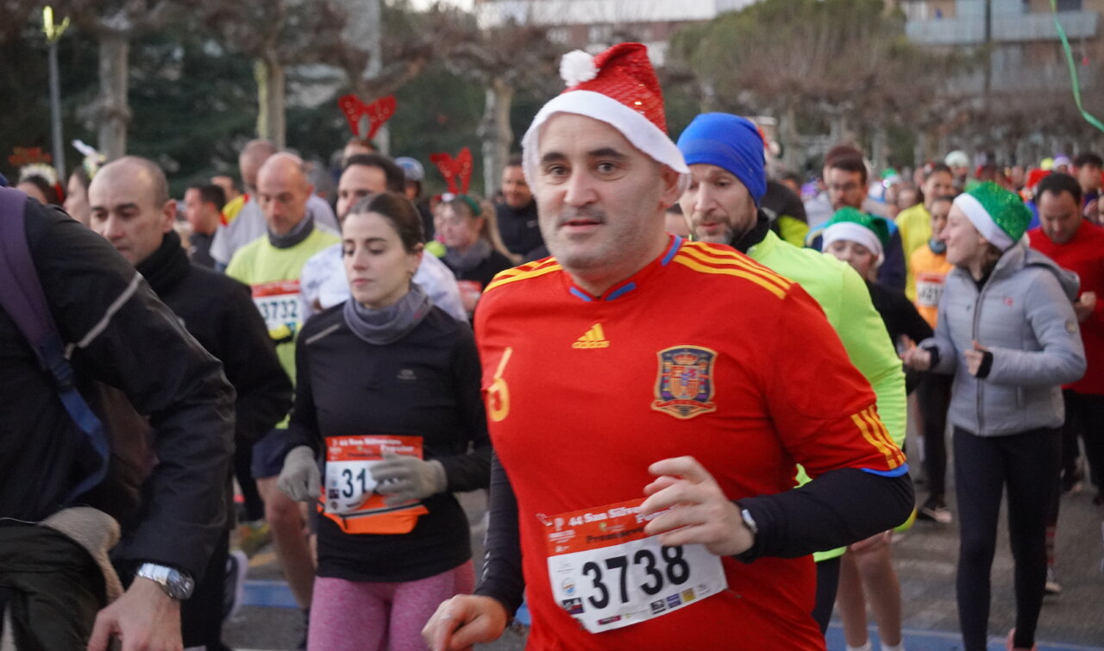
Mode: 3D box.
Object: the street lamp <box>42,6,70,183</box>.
[{"bbox_3d":[-7.241,-2.615,37.000,0.370,4.200,0.330,-3,3,0],"label":"street lamp"}]

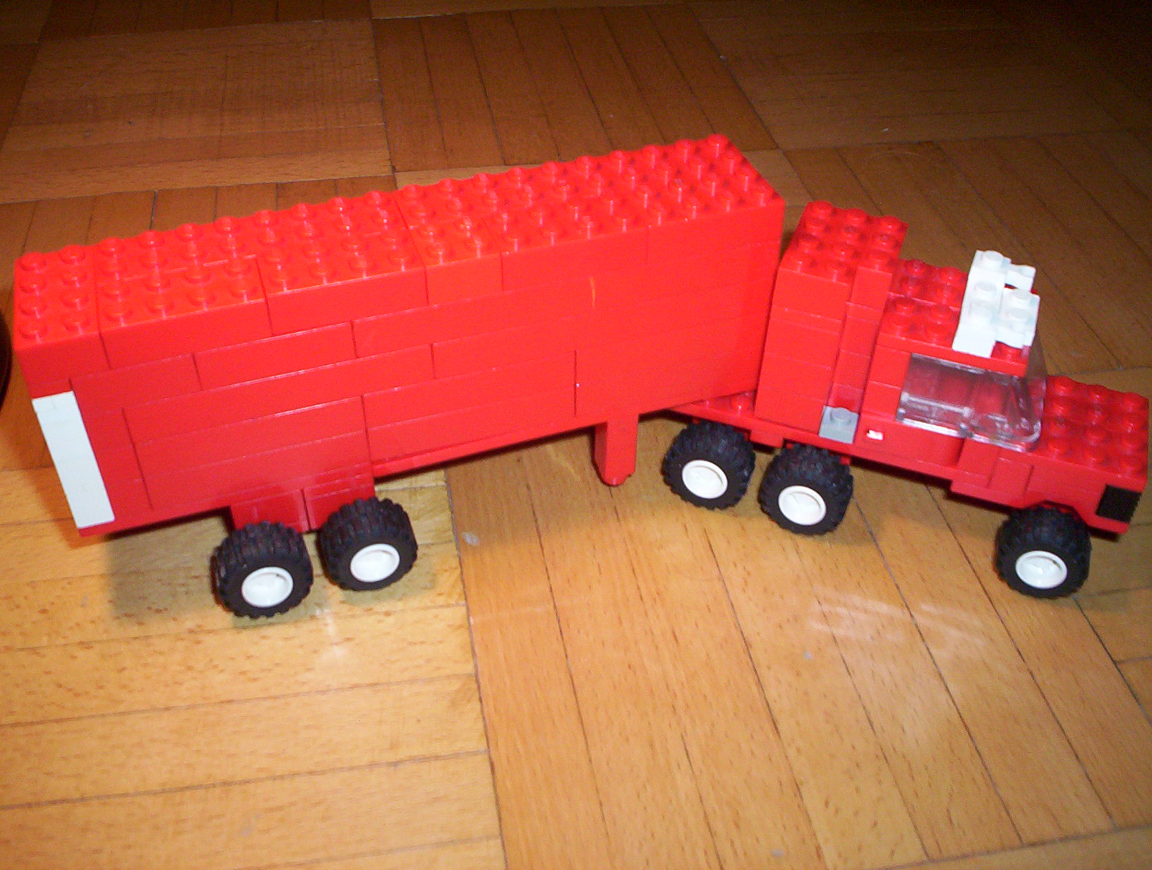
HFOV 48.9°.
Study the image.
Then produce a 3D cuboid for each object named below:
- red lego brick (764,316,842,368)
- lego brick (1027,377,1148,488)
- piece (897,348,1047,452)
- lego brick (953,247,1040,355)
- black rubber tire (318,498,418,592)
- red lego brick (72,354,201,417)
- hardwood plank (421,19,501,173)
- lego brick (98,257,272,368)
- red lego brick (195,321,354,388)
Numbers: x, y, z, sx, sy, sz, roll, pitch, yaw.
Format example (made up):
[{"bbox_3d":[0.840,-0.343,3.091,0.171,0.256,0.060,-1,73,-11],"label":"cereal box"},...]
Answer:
[{"bbox_3d":[0.056,-0.029,0.296,0.016,0.010,0.026,15,41,14],"label":"red lego brick"},{"bbox_3d":[0.117,-0.002,0.293,0.029,0.005,0.032,15,41,14],"label":"lego brick"},{"bbox_3d":[0.093,-0.016,0.290,0.032,0.019,0.032,15,43,16],"label":"piece"},{"bbox_3d":[0.094,-0.030,0.282,0.015,0.008,0.032,14,41,14],"label":"lego brick"},{"bbox_3d":[-0.048,0.025,0.292,0.021,0.021,0.012,-11,42,-15],"label":"black rubber tire"},{"bbox_3d":[-0.090,-0.015,0.258,0.024,0.010,0.013,-12,42,-14],"label":"red lego brick"},{"bbox_3d":[-0.045,-0.132,0.488,0.019,0.008,0.133,-6,42,-7],"label":"hardwood plank"},{"bbox_3d":[-0.078,-0.025,0.251,0.032,0.011,0.016,-13,43,-14],"label":"lego brick"},{"bbox_3d":[-0.063,-0.020,0.264,0.032,0.010,0.013,-12,42,-14],"label":"red lego brick"}]

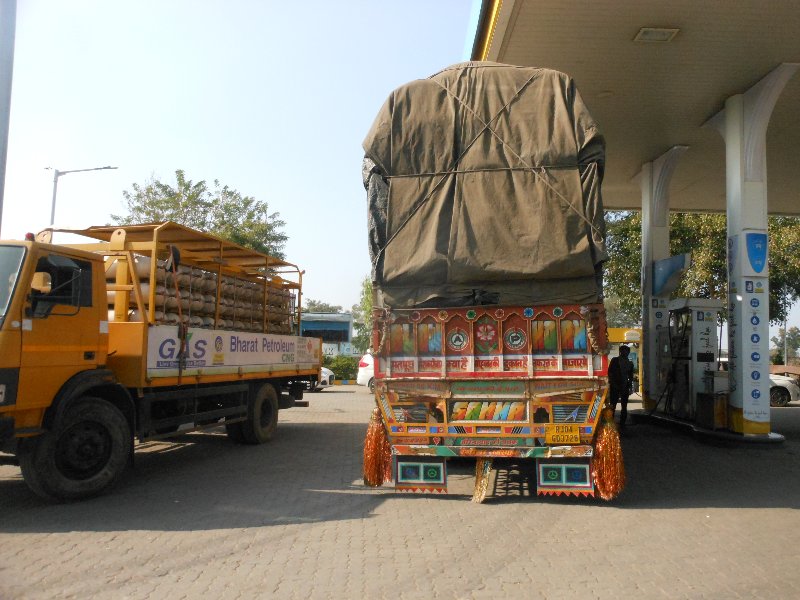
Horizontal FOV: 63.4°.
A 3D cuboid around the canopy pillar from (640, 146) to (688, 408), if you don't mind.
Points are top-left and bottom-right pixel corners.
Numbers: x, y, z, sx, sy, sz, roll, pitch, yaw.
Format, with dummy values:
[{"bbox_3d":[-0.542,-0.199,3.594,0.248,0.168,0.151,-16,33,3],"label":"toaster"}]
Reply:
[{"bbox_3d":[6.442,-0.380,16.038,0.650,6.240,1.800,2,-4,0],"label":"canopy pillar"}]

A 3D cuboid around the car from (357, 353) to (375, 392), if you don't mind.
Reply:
[{"bbox_3d":[0.583,2.672,23.664,4.000,1.520,1.720,1,-4,3],"label":"car"}]

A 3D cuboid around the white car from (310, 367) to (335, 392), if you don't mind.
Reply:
[{"bbox_3d":[-4.394,2.560,23.900,4.100,1.500,1.720,0,-4,18],"label":"white car"}]

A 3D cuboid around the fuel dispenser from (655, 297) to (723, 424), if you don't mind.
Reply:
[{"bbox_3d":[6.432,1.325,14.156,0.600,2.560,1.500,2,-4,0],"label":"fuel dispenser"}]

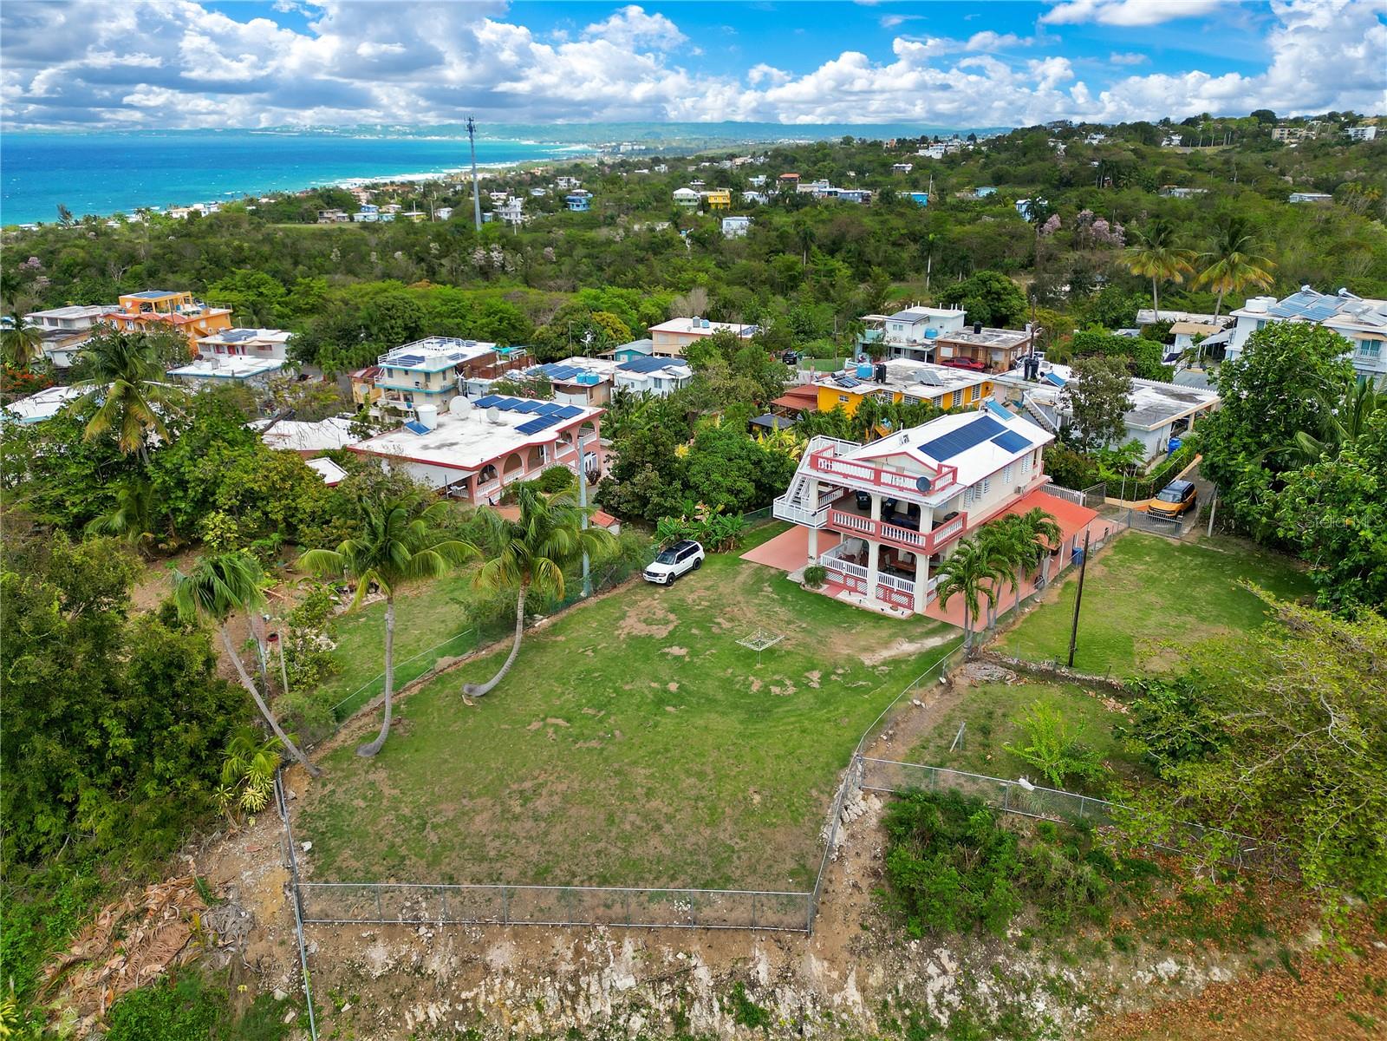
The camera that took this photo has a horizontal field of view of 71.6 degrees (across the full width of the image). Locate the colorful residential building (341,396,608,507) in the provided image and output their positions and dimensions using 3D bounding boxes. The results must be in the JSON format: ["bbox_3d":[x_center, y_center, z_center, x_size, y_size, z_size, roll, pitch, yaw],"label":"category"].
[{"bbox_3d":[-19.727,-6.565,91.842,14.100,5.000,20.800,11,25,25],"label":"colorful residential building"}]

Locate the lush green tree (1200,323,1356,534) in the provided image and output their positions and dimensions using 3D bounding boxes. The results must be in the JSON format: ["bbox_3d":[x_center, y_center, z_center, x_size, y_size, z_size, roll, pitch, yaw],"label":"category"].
[{"bbox_3d":[38.700,-6.394,64.361,9.300,12.800,9.000,13,26,29],"label":"lush green tree"}]

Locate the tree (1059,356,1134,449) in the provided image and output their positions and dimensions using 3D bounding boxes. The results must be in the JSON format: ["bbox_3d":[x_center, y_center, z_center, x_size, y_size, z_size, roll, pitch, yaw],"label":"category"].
[{"bbox_3d":[32.380,-8.670,76.934,5.900,8.500,5.700,9,24,22],"label":"tree"}]

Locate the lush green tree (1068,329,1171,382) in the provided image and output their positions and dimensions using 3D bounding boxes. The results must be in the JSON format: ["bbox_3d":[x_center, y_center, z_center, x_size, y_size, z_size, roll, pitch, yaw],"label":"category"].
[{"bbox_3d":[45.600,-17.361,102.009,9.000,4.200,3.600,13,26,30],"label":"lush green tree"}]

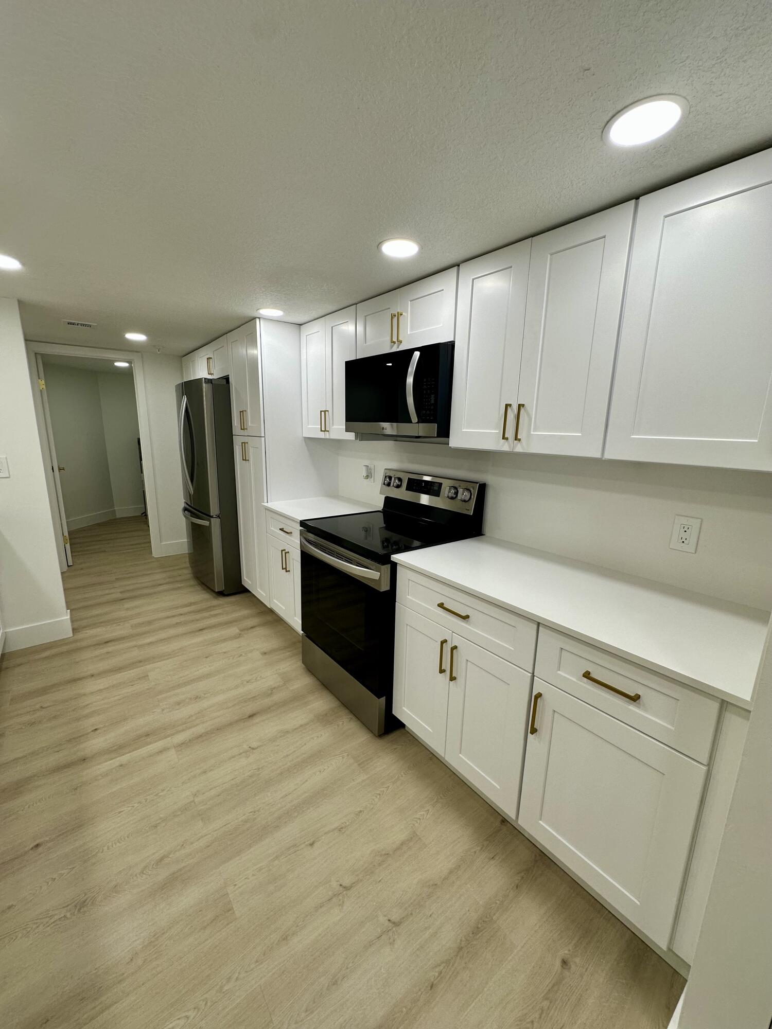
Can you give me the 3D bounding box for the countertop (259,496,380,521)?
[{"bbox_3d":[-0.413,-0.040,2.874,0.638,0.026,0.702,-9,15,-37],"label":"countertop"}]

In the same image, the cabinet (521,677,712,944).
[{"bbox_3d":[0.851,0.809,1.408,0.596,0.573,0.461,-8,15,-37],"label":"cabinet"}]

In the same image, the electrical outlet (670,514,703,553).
[{"bbox_3d":[1.062,0.070,1.481,0.012,0.124,0.080,-8,15,-37],"label":"electrical outlet"}]

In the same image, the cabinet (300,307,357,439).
[{"bbox_3d":[-0.261,-0.890,2.779,0.313,0.752,0.681,-8,15,-37],"label":"cabinet"}]

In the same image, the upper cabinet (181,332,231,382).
[{"bbox_3d":[-1.423,-1.393,3.960,0.604,0.304,1.463,-8,15,-37],"label":"upper cabinet"}]

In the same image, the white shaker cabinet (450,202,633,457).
[{"bbox_3d":[0.636,-0.633,1.658,0.313,0.752,0.689,-8,15,-37],"label":"white shaker cabinet"}]

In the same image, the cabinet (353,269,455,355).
[{"bbox_3d":[0.188,-0.996,2.189,0.318,0.299,0.762,-9,15,-37],"label":"cabinet"}]

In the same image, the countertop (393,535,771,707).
[{"bbox_3d":[0.649,0.264,1.538,0.637,0.023,1.217,-8,15,-37],"label":"countertop"}]

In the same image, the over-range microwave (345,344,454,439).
[{"bbox_3d":[0.148,-0.613,2.214,0.414,0.434,0.753,-8,15,-37],"label":"over-range microwave"}]

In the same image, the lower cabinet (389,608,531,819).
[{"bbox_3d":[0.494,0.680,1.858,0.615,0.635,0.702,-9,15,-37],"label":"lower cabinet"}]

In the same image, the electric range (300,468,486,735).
[{"bbox_3d":[-0.006,0.392,2.348,0.735,1.188,0.758,-9,15,-37],"label":"electric range"}]

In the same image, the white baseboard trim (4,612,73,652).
[{"bbox_3d":[-2.334,0.799,2.788,0.363,0.143,0.020,-9,15,-37],"label":"white baseboard trim"}]

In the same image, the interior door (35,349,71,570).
[{"bbox_3d":[-3.386,-0.530,4.277,0.036,2.016,0.740,-8,15,-37],"label":"interior door"}]

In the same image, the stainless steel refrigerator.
[{"bbox_3d":[-1.422,-0.277,3.929,0.860,1.787,0.915,-9,15,-37],"label":"stainless steel refrigerator"}]

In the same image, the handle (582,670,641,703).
[{"bbox_3d":[0.617,0.469,1.144,0.031,0.011,0.142,-9,15,-37],"label":"handle"}]

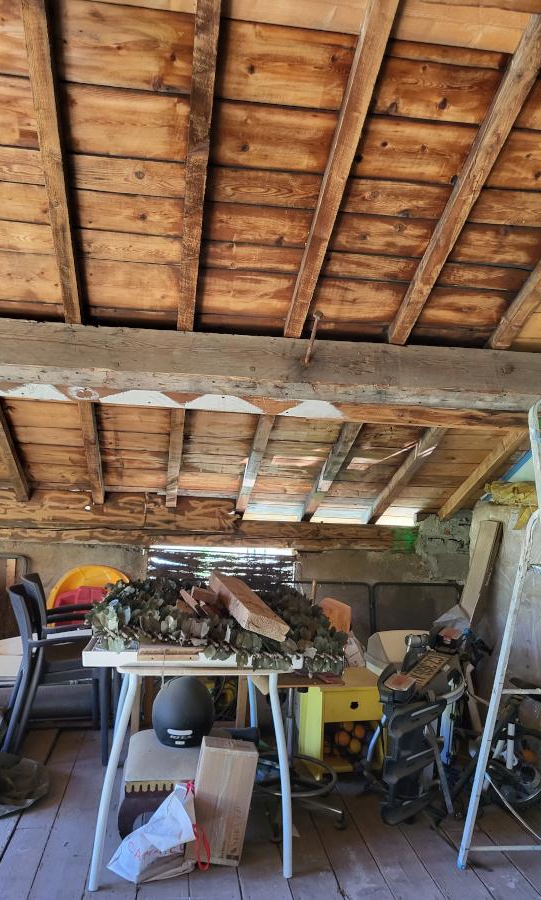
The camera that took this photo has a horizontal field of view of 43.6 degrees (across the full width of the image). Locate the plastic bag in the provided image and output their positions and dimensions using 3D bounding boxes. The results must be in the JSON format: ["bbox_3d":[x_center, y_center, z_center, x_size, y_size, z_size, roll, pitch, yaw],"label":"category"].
[{"bbox_3d":[-0.428,1.373,2.450,0.310,0.280,0.200,3,-2,-9],"label":"plastic bag"}]

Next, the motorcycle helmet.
[{"bbox_3d":[-0.374,1.107,2.870,0.258,0.270,0.320,2,-2,-5],"label":"motorcycle helmet"}]

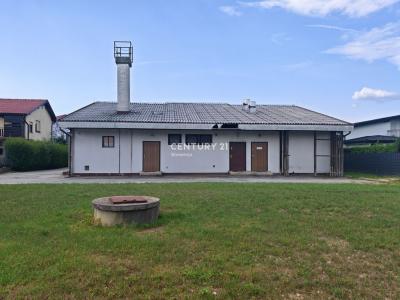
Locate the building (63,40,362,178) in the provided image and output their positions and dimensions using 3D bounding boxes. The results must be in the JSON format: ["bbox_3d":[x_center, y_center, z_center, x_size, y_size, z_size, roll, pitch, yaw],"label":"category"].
[{"bbox_3d":[0.000,-3.250,29.200,19.400,10.200,17.500,0,-1,-5],"label":"building"}]

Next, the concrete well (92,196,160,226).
[{"bbox_3d":[-1.690,1.385,7.250,1.520,0.440,1.520,0,0,0],"label":"concrete well"}]

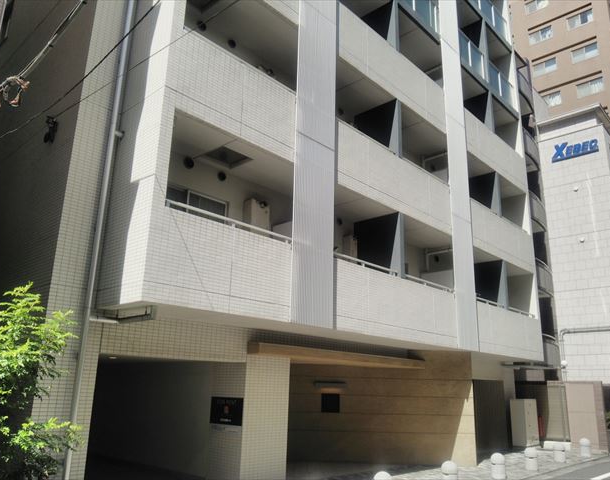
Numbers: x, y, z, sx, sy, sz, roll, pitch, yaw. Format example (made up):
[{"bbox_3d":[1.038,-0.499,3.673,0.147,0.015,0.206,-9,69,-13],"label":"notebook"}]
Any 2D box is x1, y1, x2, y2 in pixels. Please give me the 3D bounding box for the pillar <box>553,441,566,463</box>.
[{"bbox_3d":[6.765,5.649,14.775,0.290,0.500,0.290,-12,-20,40],"label":"pillar"}]

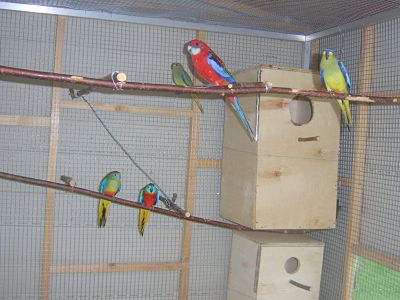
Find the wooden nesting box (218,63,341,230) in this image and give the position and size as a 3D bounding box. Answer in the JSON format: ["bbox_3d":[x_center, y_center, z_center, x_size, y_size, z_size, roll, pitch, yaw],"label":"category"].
[{"bbox_3d":[0.244,-0.003,1.375,0.262,0.453,0.260,2,-1,-19],"label":"wooden nesting box"}]

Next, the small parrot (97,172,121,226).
[{"bbox_3d":[-0.250,0.136,1.205,0.062,0.162,0.125,3,0,-25],"label":"small parrot"}]

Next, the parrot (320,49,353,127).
[{"bbox_3d":[0.338,-0.148,1.070,0.068,0.180,0.130,3,0,27],"label":"parrot"}]

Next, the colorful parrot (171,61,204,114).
[{"bbox_3d":[-0.036,-0.180,1.275,0.056,0.136,0.145,2,0,42],"label":"colorful parrot"}]

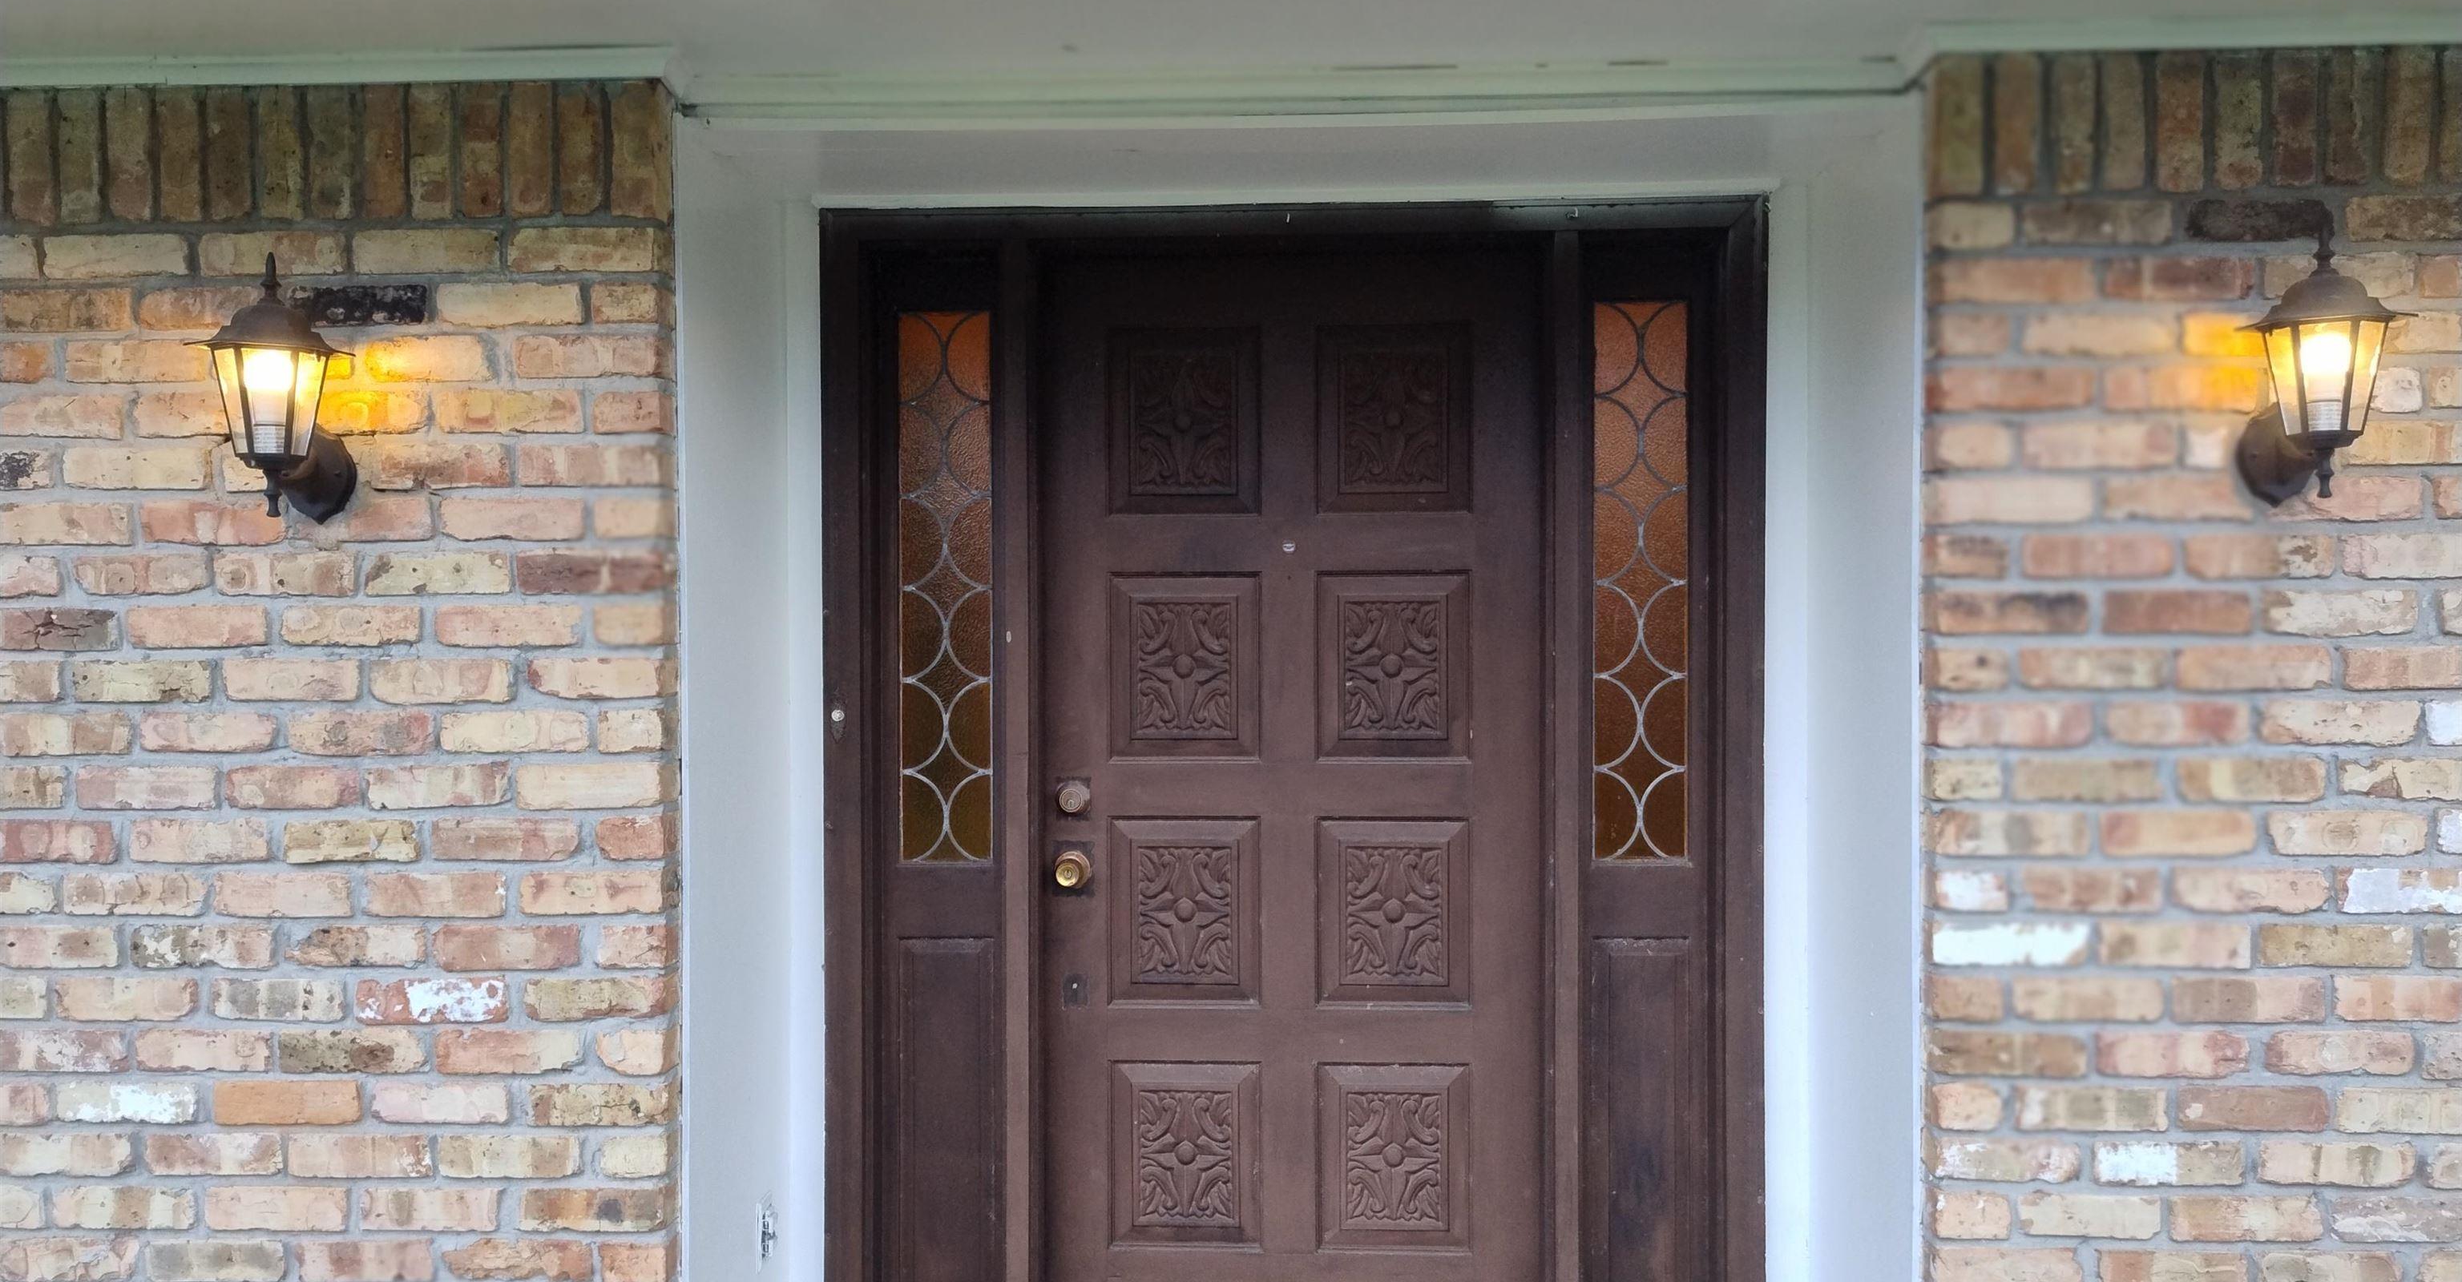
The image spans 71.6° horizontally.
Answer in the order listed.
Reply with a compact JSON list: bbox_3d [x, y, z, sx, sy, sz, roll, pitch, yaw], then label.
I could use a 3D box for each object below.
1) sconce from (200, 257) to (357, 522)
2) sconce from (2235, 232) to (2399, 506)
[{"bbox_3d":[-1.327,-0.353,2.371,0.190,0.370,0.220,0,1,2],"label":"sconce"},{"bbox_3d":[1.450,-0.371,2.266,0.190,0.370,0.220,0,1,2],"label":"sconce"}]

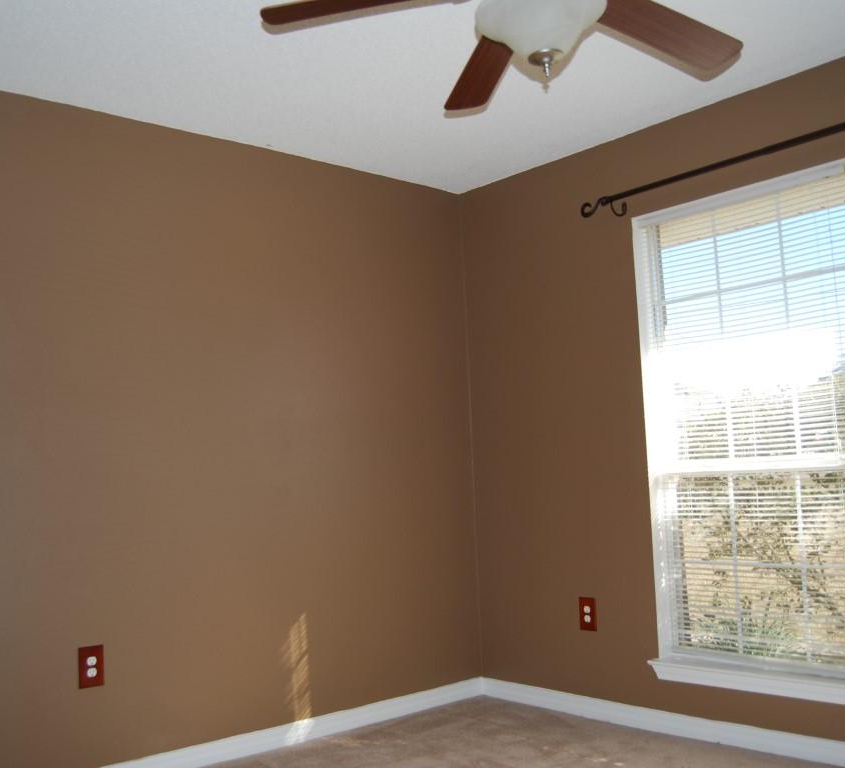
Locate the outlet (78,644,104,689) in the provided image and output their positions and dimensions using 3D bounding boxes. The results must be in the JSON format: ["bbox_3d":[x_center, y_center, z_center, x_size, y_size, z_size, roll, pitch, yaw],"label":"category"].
[{"bbox_3d":[-1.103,0.945,2.874,0.087,0.138,0.011,3,-8,-41],"label":"outlet"}]

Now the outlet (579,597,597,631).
[{"bbox_3d":[0.690,0.958,3.580,0.011,0.138,0.087,3,-8,-41],"label":"outlet"}]

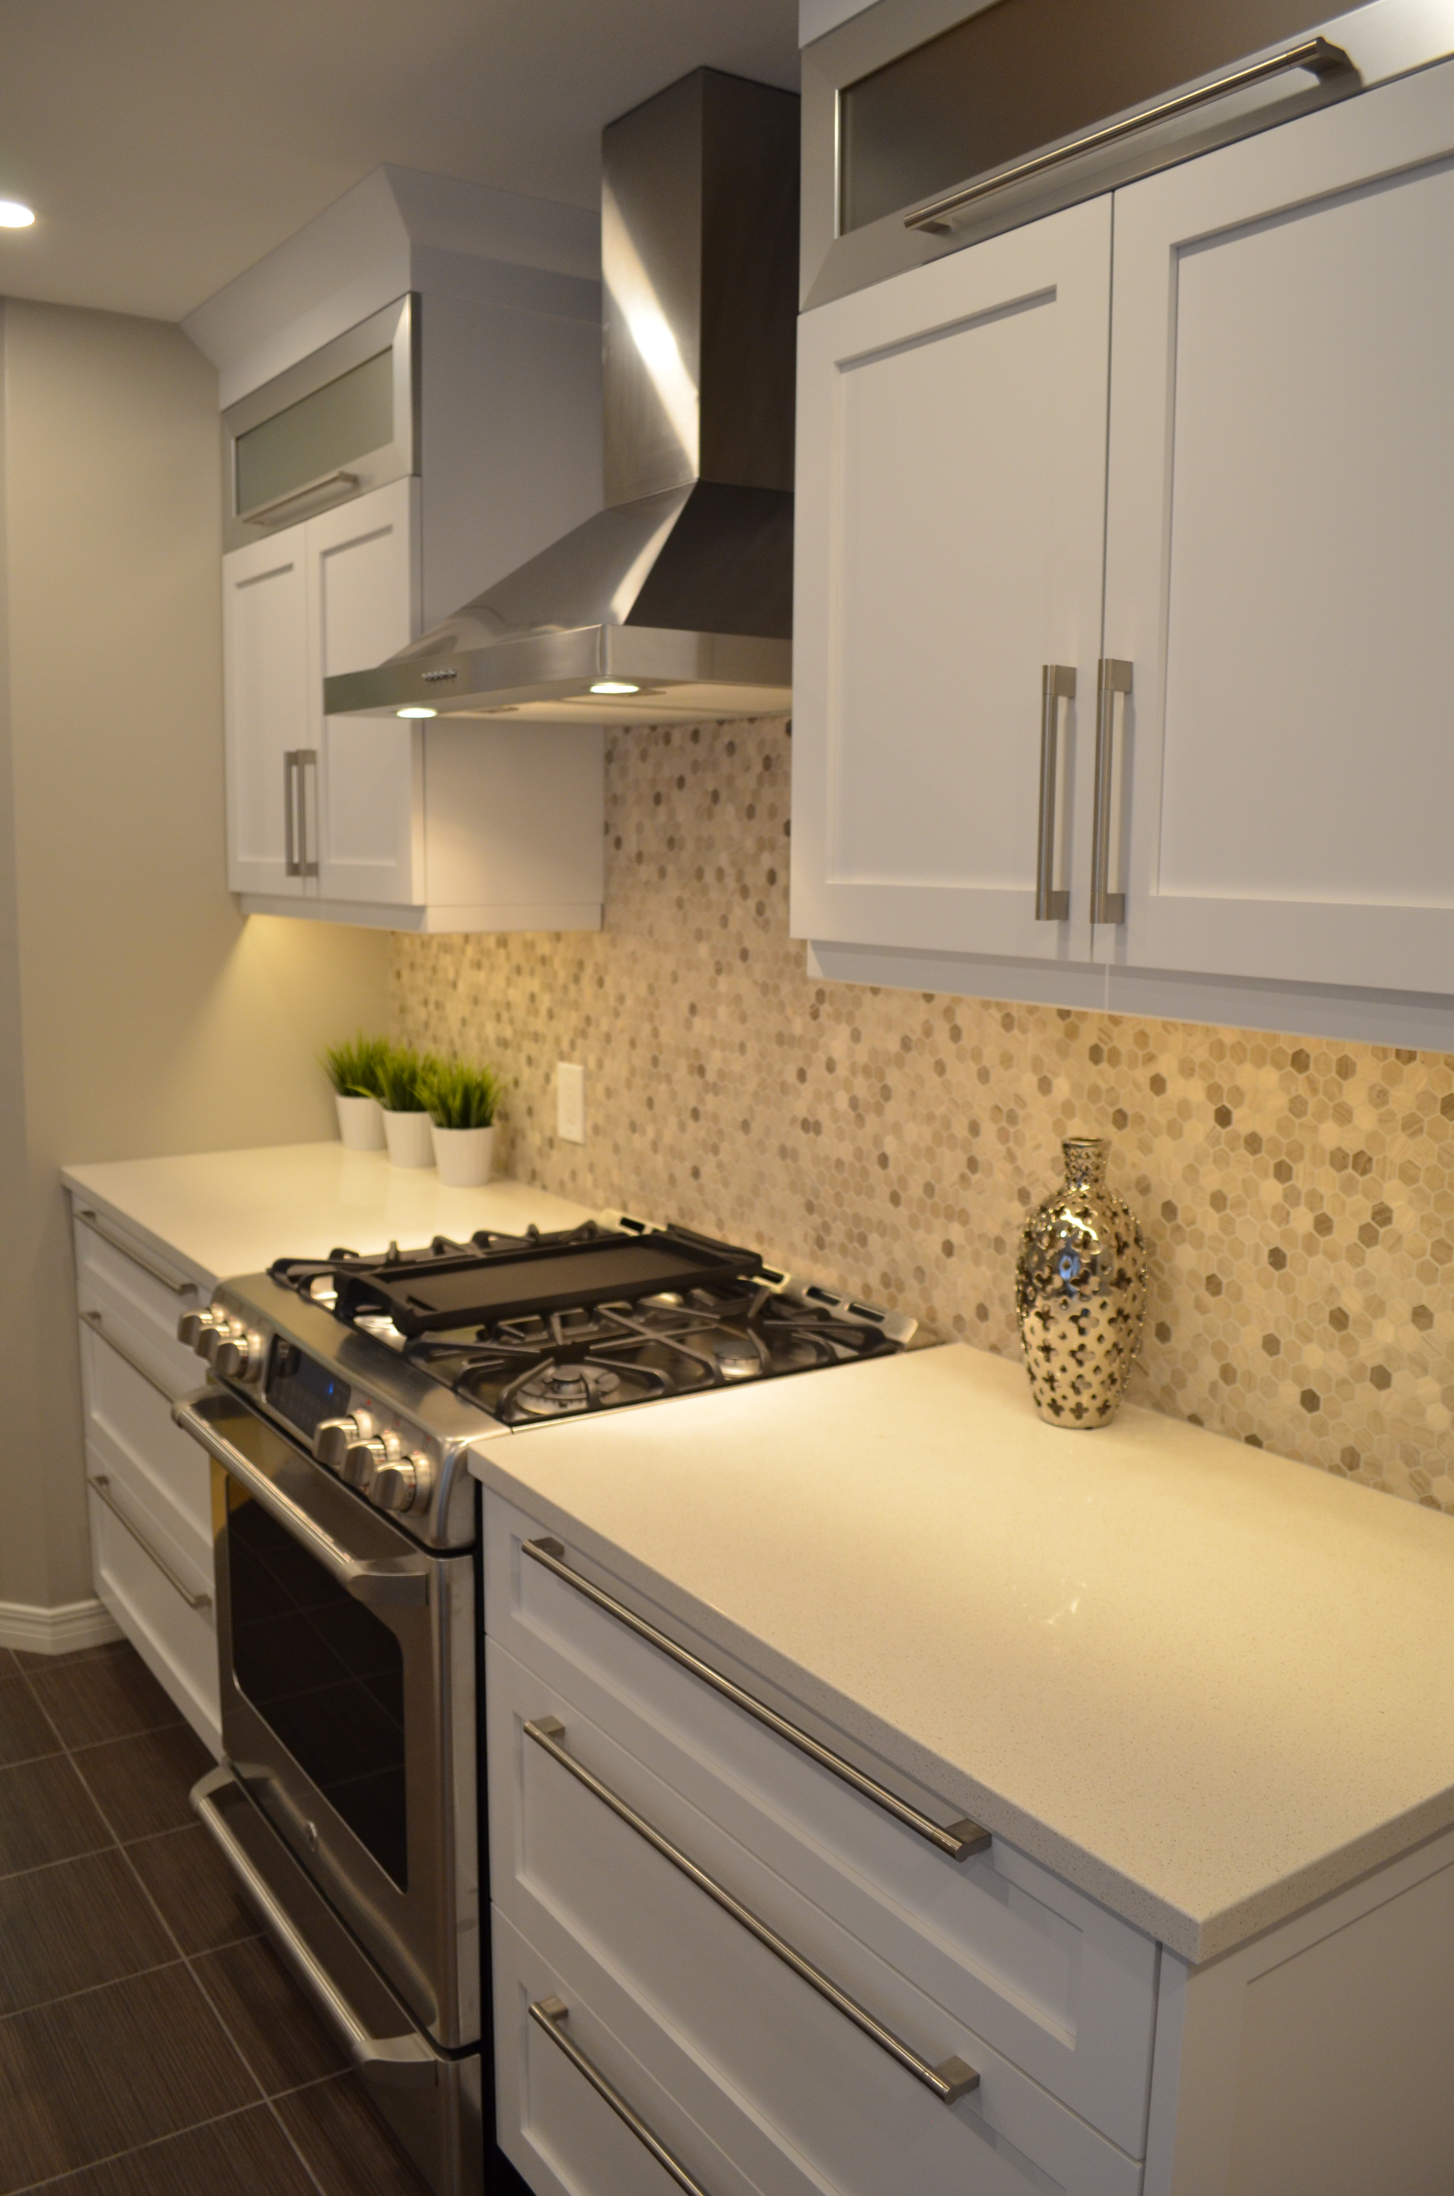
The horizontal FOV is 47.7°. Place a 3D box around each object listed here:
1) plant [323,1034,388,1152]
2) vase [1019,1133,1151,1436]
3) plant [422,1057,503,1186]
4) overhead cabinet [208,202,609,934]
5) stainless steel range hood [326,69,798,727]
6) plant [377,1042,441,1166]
[{"bbox_3d":[-0.712,-0.010,3.217,0.142,0.213,0.142,-6,11,-35],"label":"plant"},{"bbox_3d":[0.373,0.193,1.708,0.136,0.292,0.136,1,9,0],"label":"vase"},{"bbox_3d":[-0.463,0.045,2.877,0.142,0.213,0.142,1,9,0],"label":"plant"},{"bbox_3d":[-0.560,-0.801,2.741,0.332,1.000,0.808,-6,11,-35],"label":"overhead cabinet"},{"bbox_3d":[-0.139,-0.857,2.023,0.462,0.734,0.746,-6,11,-35],"label":"stainless steel range hood"},{"bbox_3d":[-0.583,0.018,3.043,0.142,0.213,0.142,-6,11,-35],"label":"plant"}]

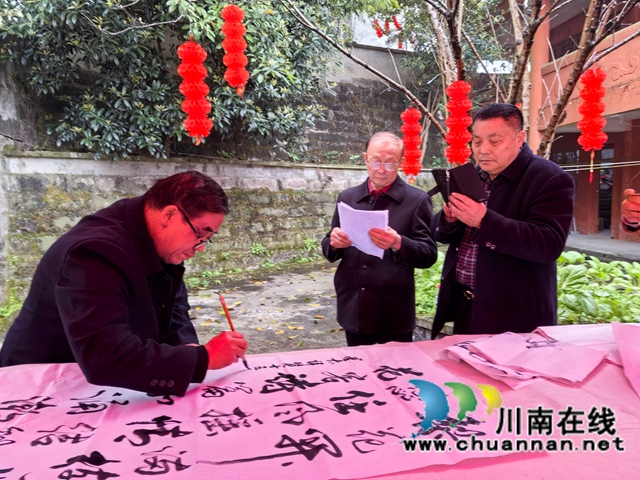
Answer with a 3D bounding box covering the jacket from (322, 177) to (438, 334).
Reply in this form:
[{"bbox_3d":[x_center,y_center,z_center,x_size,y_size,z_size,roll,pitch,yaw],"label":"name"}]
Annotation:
[{"bbox_3d":[0.280,0.070,2.360,0.560,0.750,0.410,2,6,22],"label":"jacket"}]

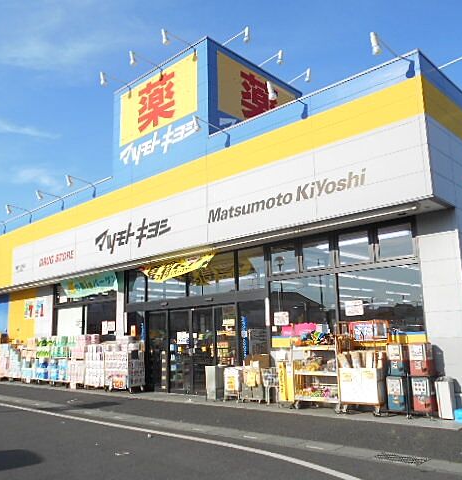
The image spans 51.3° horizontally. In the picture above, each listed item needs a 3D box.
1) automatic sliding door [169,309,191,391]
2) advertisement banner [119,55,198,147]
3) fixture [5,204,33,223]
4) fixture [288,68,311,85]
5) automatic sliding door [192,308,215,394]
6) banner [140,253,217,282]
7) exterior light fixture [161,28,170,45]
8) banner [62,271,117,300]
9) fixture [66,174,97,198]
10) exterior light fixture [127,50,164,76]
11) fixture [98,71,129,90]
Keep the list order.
[{"bbox_3d":[-1.482,3.339,14.384,1.024,2.328,0.096,-12,-15,43],"label":"automatic sliding door"},{"bbox_3d":[-2.120,-3.824,13.437,3.500,1.600,0.100,-12,-15,43],"label":"advertisement banner"},{"bbox_3d":[-8.915,-1.193,20.243,0.150,0.416,1.056,-12,-15,43],"label":"fixture"},{"bbox_3d":[2.058,-4.783,14.338,0.880,0.400,0.150,-12,-15,43],"label":"fixture"},{"bbox_3d":[-0.747,3.167,13.686,0.984,2.328,0.096,-12,-15,43],"label":"automatic sliding door"},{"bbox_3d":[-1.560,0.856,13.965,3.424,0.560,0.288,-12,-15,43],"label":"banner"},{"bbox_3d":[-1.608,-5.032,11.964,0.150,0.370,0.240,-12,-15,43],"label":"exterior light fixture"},{"bbox_3d":[-5.236,1.695,17.594,3.840,0.720,0.256,-12,-15,43],"label":"banner"},{"bbox_3d":[-4.765,-1.763,15.095,0.150,0.420,0.920,-12,-15,43],"label":"fixture"},{"bbox_3d":[-2.591,-5.331,14.650,0.150,0.464,1.136,-12,-15,43],"label":"exterior light fixture"},{"bbox_3d":[-3.812,-5.138,15.848,0.150,0.480,1.104,-12,-15,43],"label":"fixture"}]

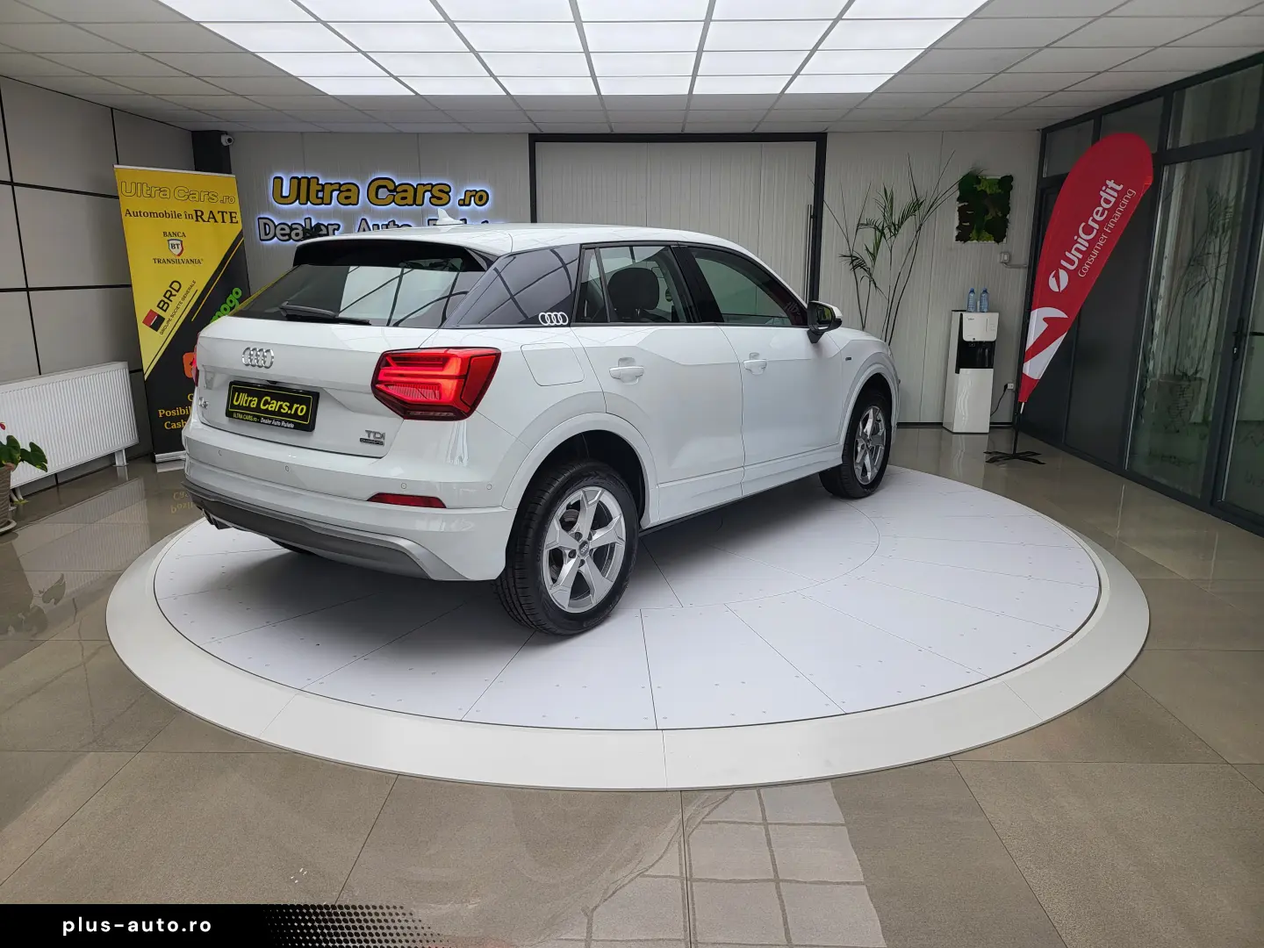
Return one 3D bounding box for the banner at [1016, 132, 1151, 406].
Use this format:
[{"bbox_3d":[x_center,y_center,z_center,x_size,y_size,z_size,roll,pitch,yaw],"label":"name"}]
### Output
[{"bbox_3d":[3.231,-1.413,6.300,0.080,1.910,0.840,-7,15,-29],"label":"banner"}]

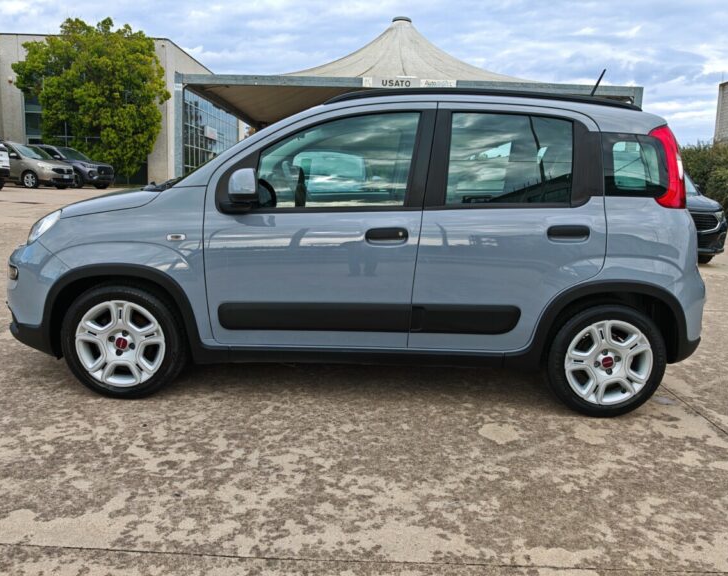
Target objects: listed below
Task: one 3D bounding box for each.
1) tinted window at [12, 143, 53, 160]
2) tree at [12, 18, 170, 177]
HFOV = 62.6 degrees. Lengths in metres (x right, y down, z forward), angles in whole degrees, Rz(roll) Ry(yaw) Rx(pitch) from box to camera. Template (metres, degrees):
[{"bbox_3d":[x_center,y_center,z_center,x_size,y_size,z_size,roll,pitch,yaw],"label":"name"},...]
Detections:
[{"bbox_3d":[-11.622,-4.768,21.000,0.800,0.150,1.350,43,14,1],"label":"tinted window"},{"bbox_3d":[-11.373,-7.784,25.000,6.000,7.000,5.600,-3,11,-27],"label":"tree"}]

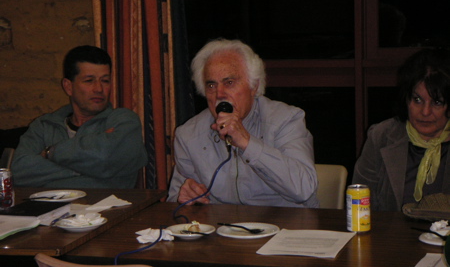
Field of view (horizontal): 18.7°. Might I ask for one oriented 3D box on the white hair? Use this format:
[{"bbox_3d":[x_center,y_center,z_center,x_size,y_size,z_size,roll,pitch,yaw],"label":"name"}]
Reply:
[{"bbox_3d":[0.011,-0.207,4.280,0.235,0.195,0.245,-1,13,27],"label":"white hair"}]

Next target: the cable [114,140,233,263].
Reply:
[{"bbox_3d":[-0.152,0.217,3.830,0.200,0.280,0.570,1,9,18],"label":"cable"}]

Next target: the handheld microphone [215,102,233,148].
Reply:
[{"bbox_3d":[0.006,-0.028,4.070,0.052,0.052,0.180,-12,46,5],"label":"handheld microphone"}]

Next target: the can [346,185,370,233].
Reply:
[{"bbox_3d":[0.380,0.213,3.864,0.066,0.122,0.066,-2,9,0],"label":"can"}]

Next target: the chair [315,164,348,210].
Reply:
[{"bbox_3d":[0.145,0.537,4.401,0.470,0.810,0.530,1,9,19],"label":"chair"}]

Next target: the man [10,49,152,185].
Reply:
[{"bbox_3d":[-0.571,0.340,4.499,0.540,1.220,0.820,2,9,25],"label":"man"}]

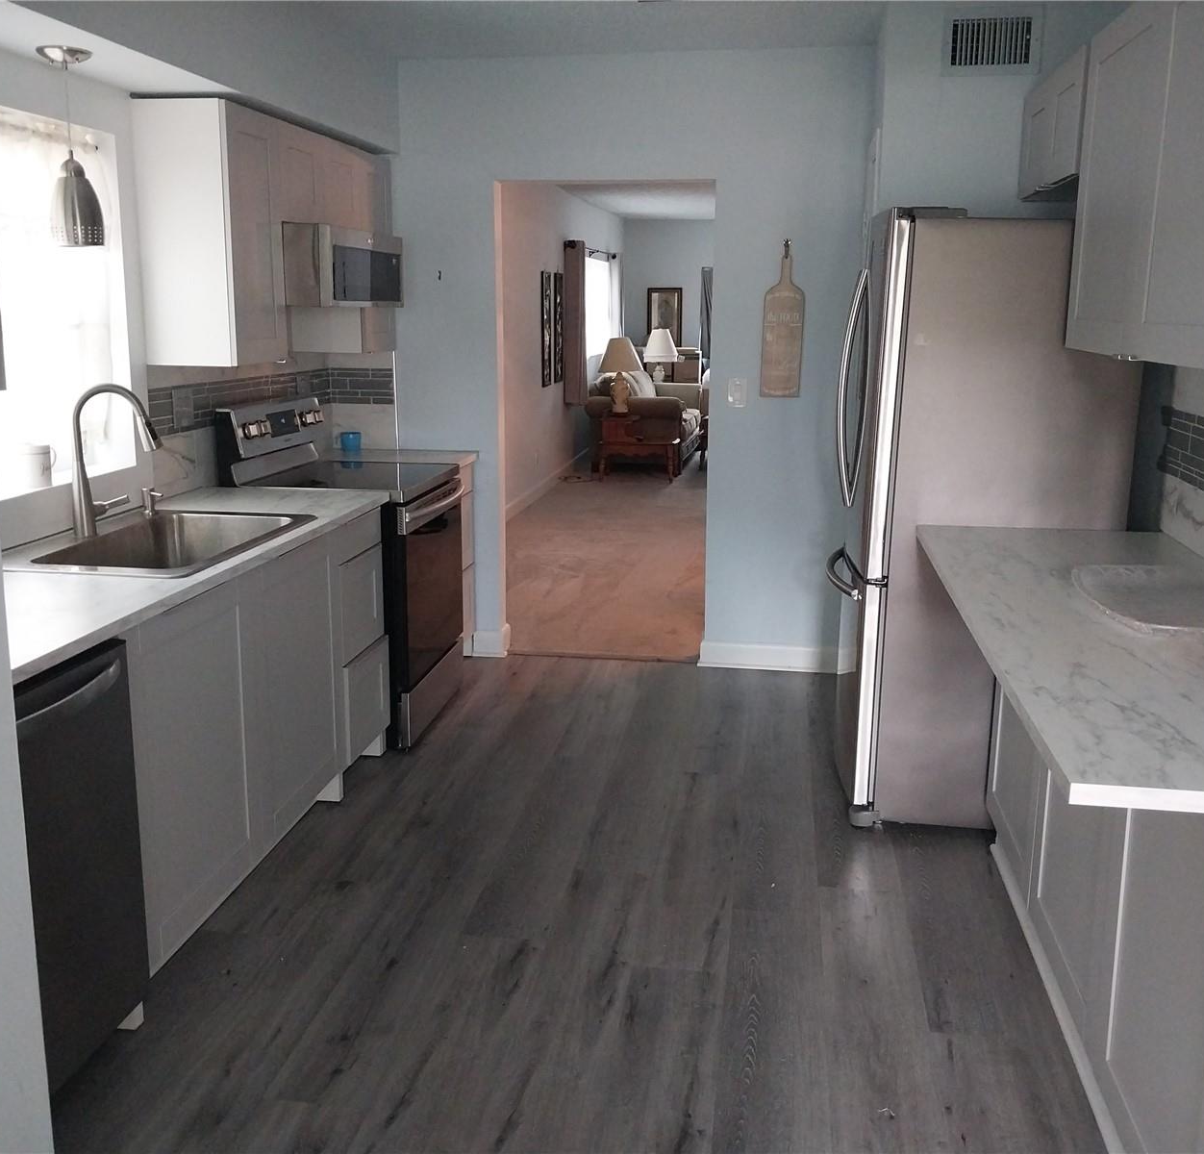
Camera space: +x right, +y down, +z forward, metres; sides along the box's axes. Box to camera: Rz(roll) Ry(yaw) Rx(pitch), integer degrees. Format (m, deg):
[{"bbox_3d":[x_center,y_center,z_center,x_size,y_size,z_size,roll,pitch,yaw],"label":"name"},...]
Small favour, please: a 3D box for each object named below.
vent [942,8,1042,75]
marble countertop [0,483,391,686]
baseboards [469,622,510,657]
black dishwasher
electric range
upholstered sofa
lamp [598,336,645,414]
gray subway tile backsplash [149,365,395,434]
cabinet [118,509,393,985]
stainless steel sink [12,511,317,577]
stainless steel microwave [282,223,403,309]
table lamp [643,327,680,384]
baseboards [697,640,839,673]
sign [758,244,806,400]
[{"bbox_3d":[1.268,-1.739,3.750,0.311,0.206,0.025,2,13,9],"label":"vent"},{"bbox_3d":[-1.192,-0.035,2.864,0.650,0.036,2.160,2,13,9],"label":"marble countertop"},{"bbox_3d":[-0.492,0.293,5.255,0.170,0.122,0.120,3,13,8],"label":"baseboards"},{"bbox_3d":[-1.302,0.613,2.155,0.620,0.875,0.600,3,13,8],"label":"black dishwasher"},{"bbox_3d":[-0.947,-0.069,4.449,0.730,1.180,0.760,3,13,8],"label":"electric range"},{"bbox_3d":[0.419,-1.605,11.560,0.950,0.940,2.200,2,13,9],"label":"upholstered sofa"},{"bbox_3d":[0.176,-1.844,10.550,0.410,0.690,0.410,3,13,8],"label":"lamp"},{"bbox_3d":[-1.148,-0.660,4.286,0.280,0.157,1.470,2,13,9],"label":"gray subway tile backsplash"},{"bbox_3d":[-1.165,0.345,3.221,0.630,0.840,1.595,3,13,8],"label":"cabinet"},{"bbox_3d":[-1.184,0.000,3.137,0.545,0.210,0.850,3,13,8],"label":"stainless steel sink"},{"bbox_3d":[-1.067,-1.125,4.229,0.460,0.263,0.755,3,13,8],"label":"stainless steel microwave"},{"bbox_3d":[0.640,-2.384,12.688,0.385,0.690,0.385,2,13,9],"label":"table lamp"},{"bbox_3d":[0.717,0.352,4.992,0.602,0.106,0.025,2,13,9],"label":"baseboards"},{"bbox_3d":[0.729,-1.030,4.655,0.164,0.610,0.025,2,13,9],"label":"sign"}]

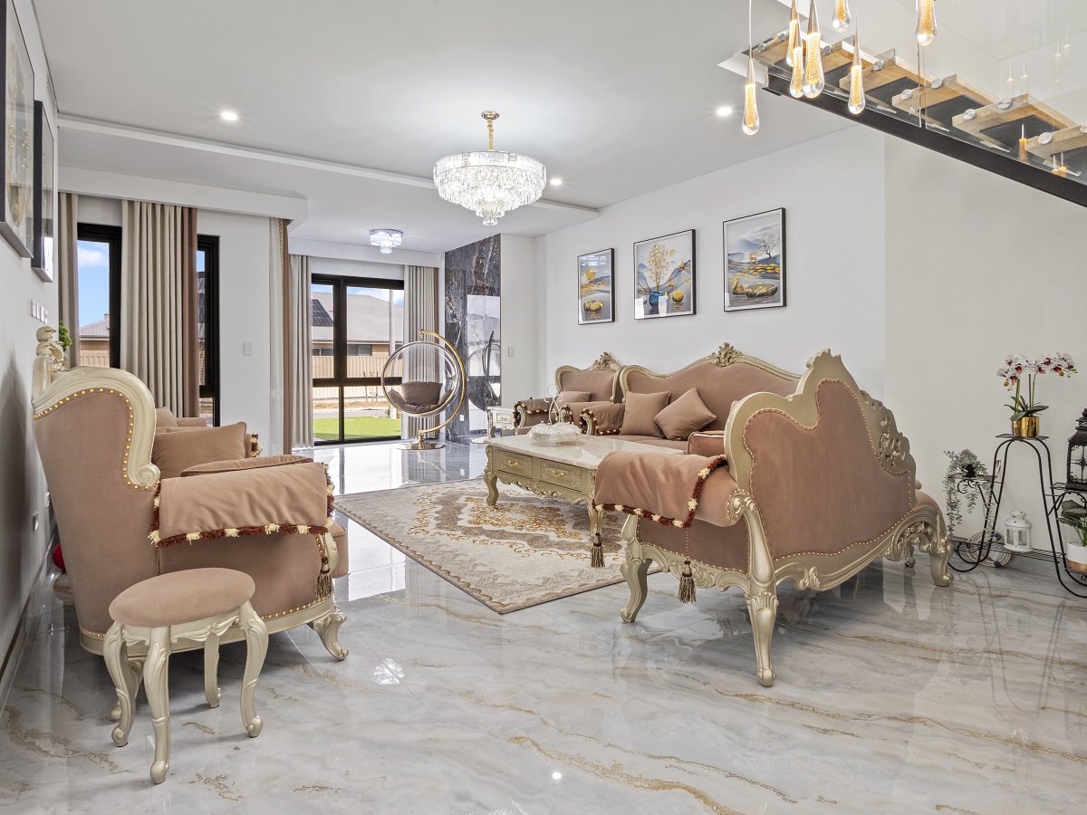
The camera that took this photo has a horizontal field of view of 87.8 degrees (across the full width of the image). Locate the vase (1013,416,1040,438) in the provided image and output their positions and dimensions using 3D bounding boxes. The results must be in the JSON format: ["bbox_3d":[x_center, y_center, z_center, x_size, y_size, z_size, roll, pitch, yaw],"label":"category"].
[{"bbox_3d":[2.303,0.091,2.690,0.128,0.095,0.128,-3,5,-36],"label":"vase"}]

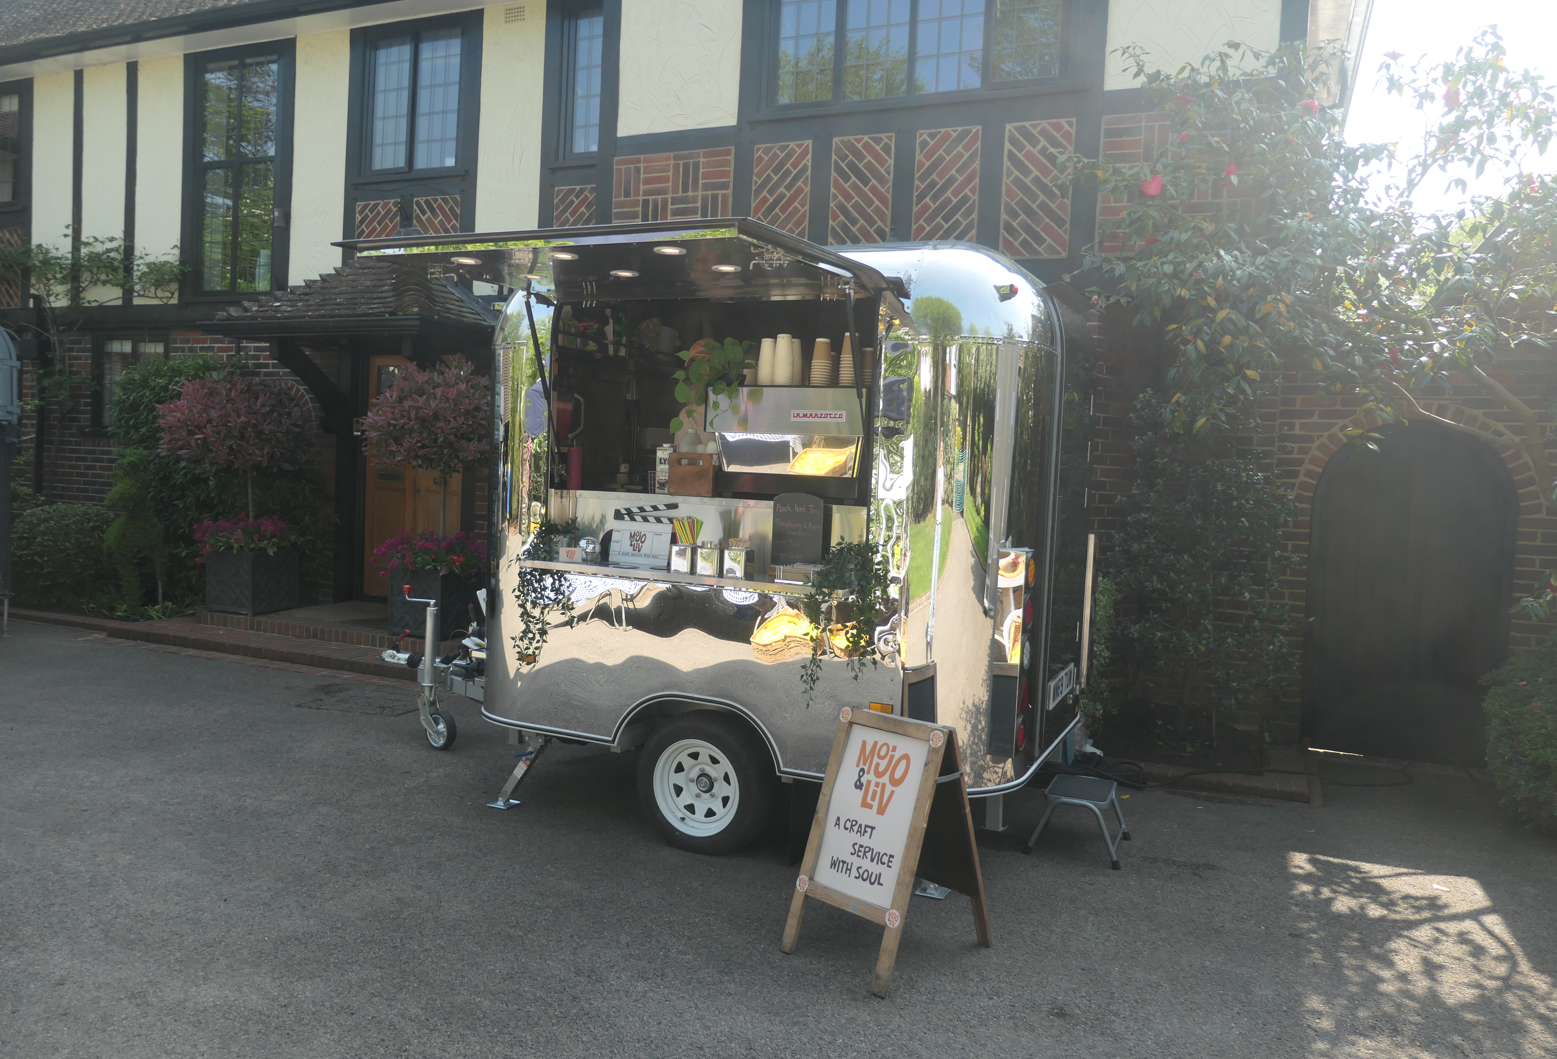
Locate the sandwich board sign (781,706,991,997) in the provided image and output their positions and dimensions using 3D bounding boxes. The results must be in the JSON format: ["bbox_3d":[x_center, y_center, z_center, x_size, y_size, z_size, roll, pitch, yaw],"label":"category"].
[{"bbox_3d":[0.358,0.981,3.418,0.420,0.760,0.540,5,3,41],"label":"sandwich board sign"}]

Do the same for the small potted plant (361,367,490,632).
[{"bbox_3d":[-2.631,-0.241,8.208,1.150,2.100,1.120,4,2,22],"label":"small potted plant"}]

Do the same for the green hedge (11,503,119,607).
[{"bbox_3d":[-6.686,0.232,9.880,1.250,0.980,0.900,4,2,22],"label":"green hedge"}]

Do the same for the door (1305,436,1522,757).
[{"bbox_3d":[3.787,0.370,6.389,1.070,2.040,0.100,4,2,22],"label":"door"}]

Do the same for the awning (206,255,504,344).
[{"bbox_3d":[-3.490,-1.941,8.687,2.300,0.820,1.000,4,2,22],"label":"awning"}]

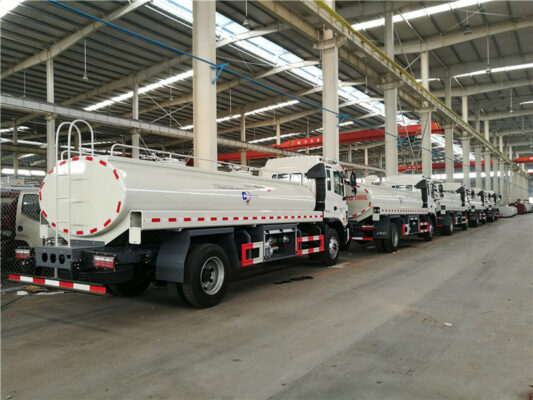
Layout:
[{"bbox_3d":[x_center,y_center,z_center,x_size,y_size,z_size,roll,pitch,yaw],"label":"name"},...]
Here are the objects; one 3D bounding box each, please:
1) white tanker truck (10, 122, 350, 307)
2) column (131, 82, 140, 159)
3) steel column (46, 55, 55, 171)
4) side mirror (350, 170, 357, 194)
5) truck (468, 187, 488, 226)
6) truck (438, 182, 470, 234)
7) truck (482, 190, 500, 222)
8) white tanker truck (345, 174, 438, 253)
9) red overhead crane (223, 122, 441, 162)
[{"bbox_3d":[-0.686,0.301,9.616,2.600,3.030,8.800,-1,-1,32],"label":"white tanker truck"},{"bbox_3d":[-12.704,-4.454,40.544,0.550,13.700,0.480,-1,-1,35],"label":"column"},{"bbox_3d":[-17.523,-4.522,33.786,0.550,13.700,0.480,-1,-1,35],"label":"steel column"},{"bbox_3d":[2.570,-0.498,12.284,0.200,0.700,0.150,-1,-1,32],"label":"side mirror"},{"bbox_3d":[15.861,0.541,33.207,2.600,3.030,8.800,-1,-1,34],"label":"truck"},{"bbox_3d":[10.468,0.460,25.346,2.600,3.030,8.800,-1,-1,34],"label":"truck"},{"bbox_3d":[21.200,0.620,40.968,2.600,3.030,8.800,-1,-1,33],"label":"truck"},{"bbox_3d":[4.926,0.378,17.359,2.600,3.030,8.800,-1,-1,35],"label":"white tanker truck"},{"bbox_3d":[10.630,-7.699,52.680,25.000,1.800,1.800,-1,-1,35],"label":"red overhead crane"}]

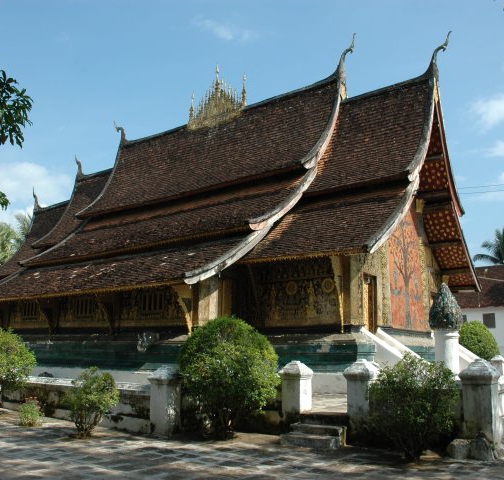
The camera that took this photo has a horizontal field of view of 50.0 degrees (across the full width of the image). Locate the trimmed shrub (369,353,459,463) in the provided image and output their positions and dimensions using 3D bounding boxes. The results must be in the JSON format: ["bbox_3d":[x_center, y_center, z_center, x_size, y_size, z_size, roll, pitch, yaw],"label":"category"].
[{"bbox_3d":[2.407,2.457,7.941,1.326,1.455,1.326,-7,-14,35],"label":"trimmed shrub"}]

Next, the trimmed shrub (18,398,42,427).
[{"bbox_3d":[-4.652,3.635,11.404,0.500,0.560,0.480,1,-11,0],"label":"trimmed shrub"}]

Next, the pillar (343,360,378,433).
[{"bbox_3d":[1.902,2.726,9.342,0.500,1.270,0.500,-7,-14,35],"label":"pillar"}]

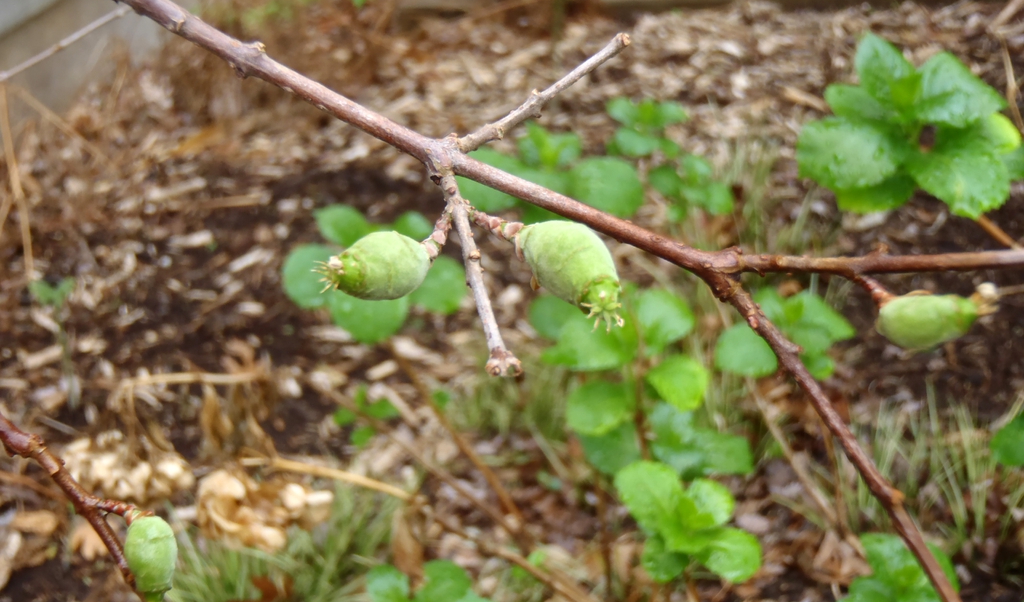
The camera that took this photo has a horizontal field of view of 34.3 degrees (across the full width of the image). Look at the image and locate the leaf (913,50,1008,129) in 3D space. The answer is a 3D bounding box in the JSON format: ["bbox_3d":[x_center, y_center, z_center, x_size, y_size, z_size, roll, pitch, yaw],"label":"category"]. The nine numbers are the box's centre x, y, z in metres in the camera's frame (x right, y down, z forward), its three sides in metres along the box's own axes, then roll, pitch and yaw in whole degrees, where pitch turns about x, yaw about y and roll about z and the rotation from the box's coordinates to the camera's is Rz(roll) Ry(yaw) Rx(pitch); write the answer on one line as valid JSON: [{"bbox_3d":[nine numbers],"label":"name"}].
[{"bbox_3d":[0.395,-0.186,1.460,0.081,0.018,0.065,-6,64,-6],"label":"leaf"}]

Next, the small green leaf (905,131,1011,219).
[{"bbox_3d":[0.385,-0.109,1.430,0.093,0.017,0.074,36,58,14],"label":"small green leaf"}]

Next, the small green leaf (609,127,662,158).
[{"bbox_3d":[0.123,-0.158,1.650,0.054,0.012,0.040,-18,44,-19],"label":"small green leaf"}]

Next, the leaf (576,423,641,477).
[{"bbox_3d":[0.069,0.104,1.170,0.044,0.017,0.039,0,38,0],"label":"leaf"}]

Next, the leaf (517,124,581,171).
[{"bbox_3d":[0.030,-0.124,1.330,0.050,0.021,0.036,0,38,0],"label":"leaf"}]

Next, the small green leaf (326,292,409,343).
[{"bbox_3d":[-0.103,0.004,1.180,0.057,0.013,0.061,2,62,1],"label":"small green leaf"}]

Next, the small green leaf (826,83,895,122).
[{"bbox_3d":[0.313,-0.176,1.480,0.066,0.013,0.043,18,54,21],"label":"small green leaf"}]

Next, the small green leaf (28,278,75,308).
[{"bbox_3d":[-0.345,-0.006,1.240,0.034,0.016,0.016,0,38,0],"label":"small green leaf"}]

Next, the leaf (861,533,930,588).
[{"bbox_3d":[0.250,0.169,1.080,0.046,0.017,0.033,0,38,0],"label":"leaf"}]

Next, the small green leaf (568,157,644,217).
[{"bbox_3d":[0.076,-0.091,1.330,0.061,0.024,0.050,0,38,0],"label":"small green leaf"}]

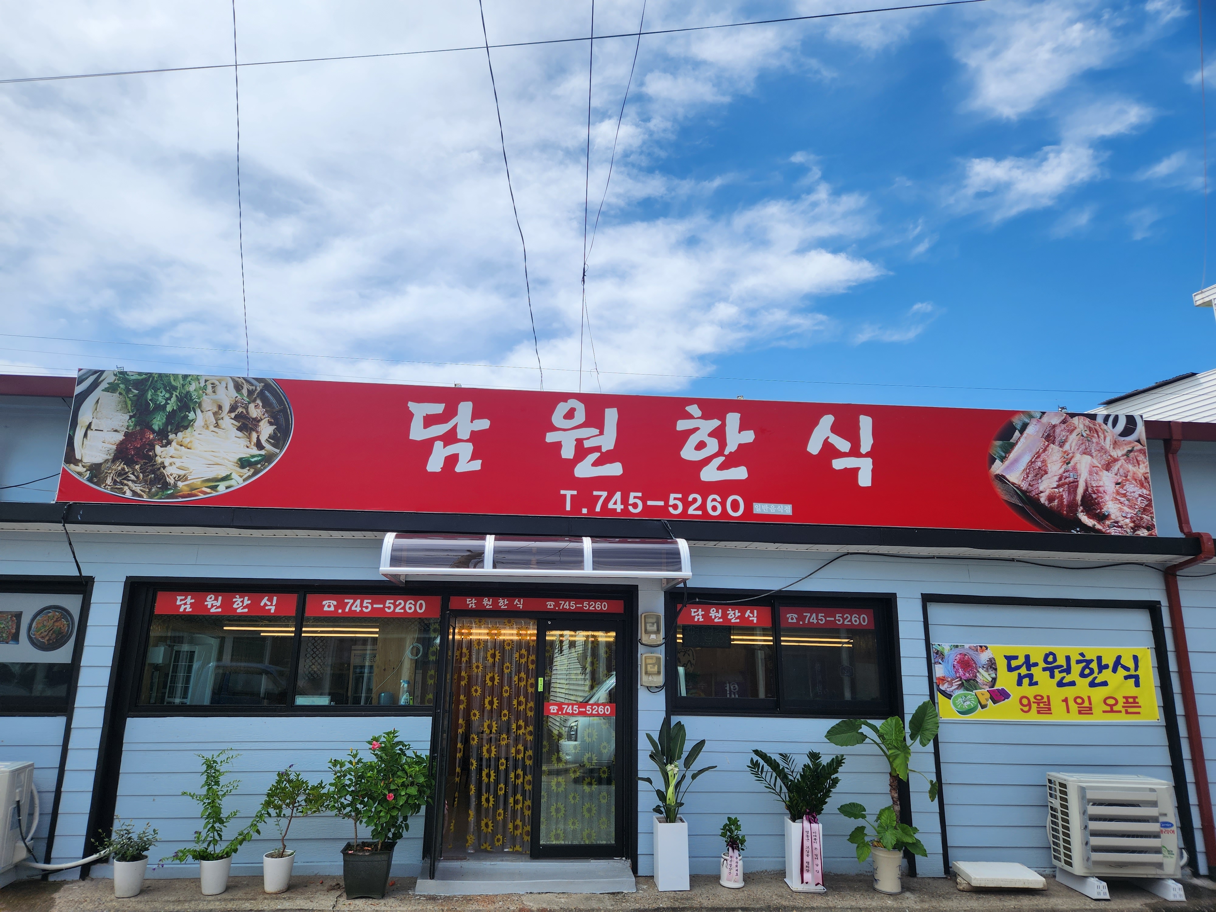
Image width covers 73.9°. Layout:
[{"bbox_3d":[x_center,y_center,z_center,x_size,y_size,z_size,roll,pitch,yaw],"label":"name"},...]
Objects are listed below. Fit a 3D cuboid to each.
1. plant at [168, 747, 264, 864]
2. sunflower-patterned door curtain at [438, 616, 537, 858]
[{"bbox_3d":[-2.992,2.690,6.230,0.665,0.784,0.460,2,-14,-5],"label":"plant"},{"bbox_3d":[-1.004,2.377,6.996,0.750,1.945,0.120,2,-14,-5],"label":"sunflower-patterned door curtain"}]

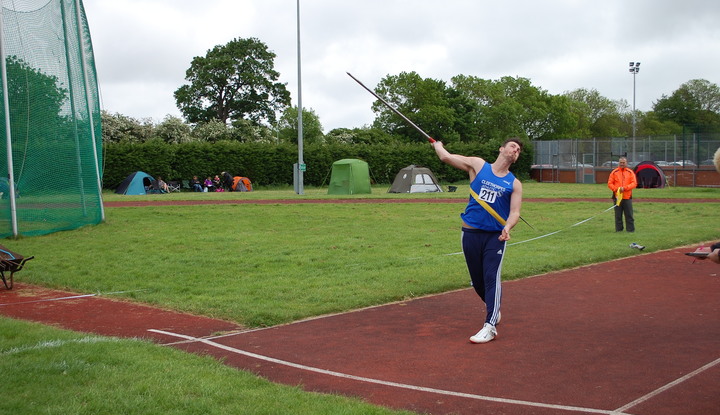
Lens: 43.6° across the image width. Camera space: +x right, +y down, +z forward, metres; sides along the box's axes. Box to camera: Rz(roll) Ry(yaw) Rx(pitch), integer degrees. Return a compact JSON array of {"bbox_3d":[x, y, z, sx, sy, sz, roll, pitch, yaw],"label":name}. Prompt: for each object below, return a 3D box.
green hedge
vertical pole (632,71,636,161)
[{"bbox_3d":[-2.900,-3.385,72.500,36.000,3.800,2.200,-1,2,-15],"label":"green hedge"},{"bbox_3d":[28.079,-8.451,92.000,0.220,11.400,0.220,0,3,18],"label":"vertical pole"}]

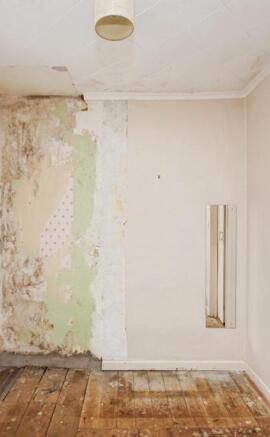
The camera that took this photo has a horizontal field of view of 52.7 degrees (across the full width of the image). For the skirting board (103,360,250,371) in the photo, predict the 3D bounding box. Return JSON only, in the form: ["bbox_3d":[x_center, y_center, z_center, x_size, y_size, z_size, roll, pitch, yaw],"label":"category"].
[{"bbox_3d":[0.389,1.470,2.740,1.460,0.095,0.022,0,0,0],"label":"skirting board"}]

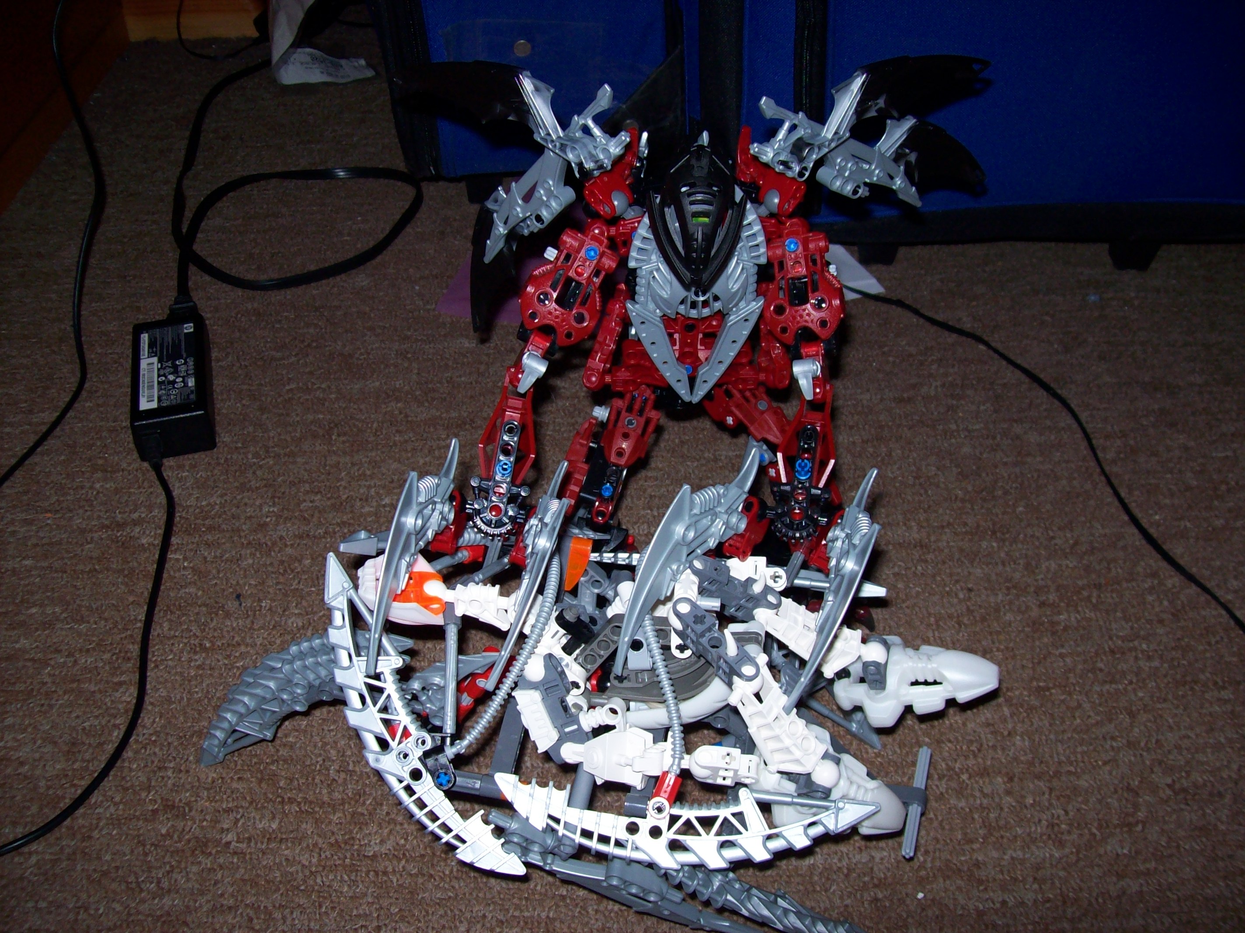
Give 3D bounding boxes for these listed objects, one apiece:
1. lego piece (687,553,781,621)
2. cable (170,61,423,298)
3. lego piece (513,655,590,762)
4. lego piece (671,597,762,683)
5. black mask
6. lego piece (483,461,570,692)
[{"bbox_3d":[0.045,0.050,0.522,0.043,0.013,0.009,24,49,25],"label":"lego piece"},{"bbox_3d":[-0.249,-0.236,0.970,0.185,0.020,0.335,-10,44,-10],"label":"cable"},{"bbox_3d":[-0.026,0.089,0.468,0.015,0.011,0.042,-39,57,15],"label":"lego piece"},{"bbox_3d":[0.034,0.066,0.473,0.009,0.013,0.043,-27,49,-25],"label":"lego piece"},{"bbox_3d":[0.029,-0.096,0.503,0.038,0.052,0.034,1,29,3],"label":"black mask"},{"bbox_3d":[-0.036,0.041,0.488,0.010,0.029,0.091,20,81,-12],"label":"lego piece"}]

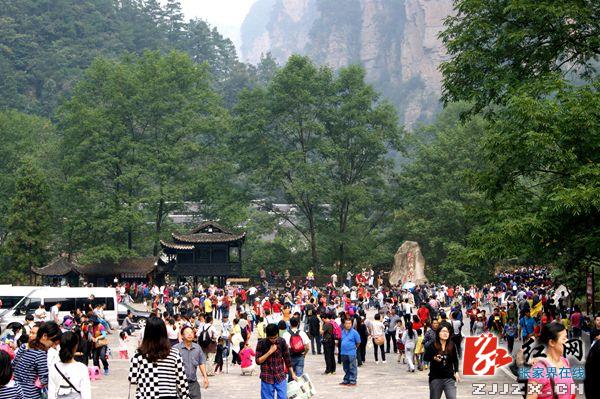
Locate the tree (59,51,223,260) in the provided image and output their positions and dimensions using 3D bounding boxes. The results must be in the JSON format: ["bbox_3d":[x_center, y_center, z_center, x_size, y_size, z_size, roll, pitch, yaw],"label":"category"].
[{"bbox_3d":[-17.472,-3.996,124.560,18.890,25.570,16.000,0,-4,0],"label":"tree"}]

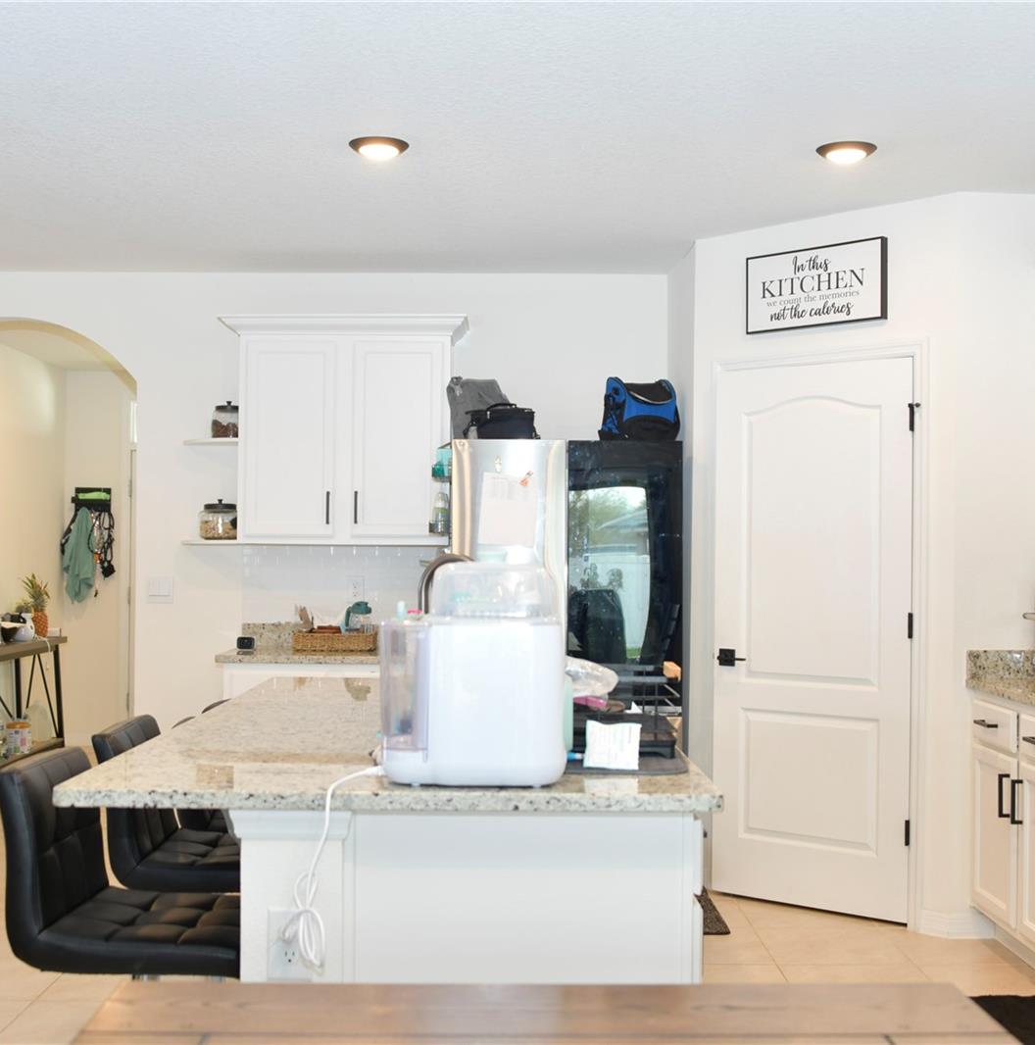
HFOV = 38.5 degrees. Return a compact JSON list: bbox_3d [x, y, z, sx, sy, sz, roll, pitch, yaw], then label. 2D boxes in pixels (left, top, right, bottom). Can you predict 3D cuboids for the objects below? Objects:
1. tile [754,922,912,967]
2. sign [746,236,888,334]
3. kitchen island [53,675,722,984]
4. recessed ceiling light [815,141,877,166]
[{"bbox_3d":[1.079,1.462,5.080,0.454,0.010,0.456,0,-1,0],"label":"tile"},{"bbox_3d":[1.142,-0.903,5.681,0.602,0.302,0.032,-1,-2,43],"label":"sign"},{"bbox_3d":[-0.236,0.964,3.862,1.178,0.915,2.510,0,-1,0],"label":"kitchen island"},{"bbox_3d":[1.050,-1.173,4.715,0.195,0.028,0.195,0,-1,0],"label":"recessed ceiling light"}]

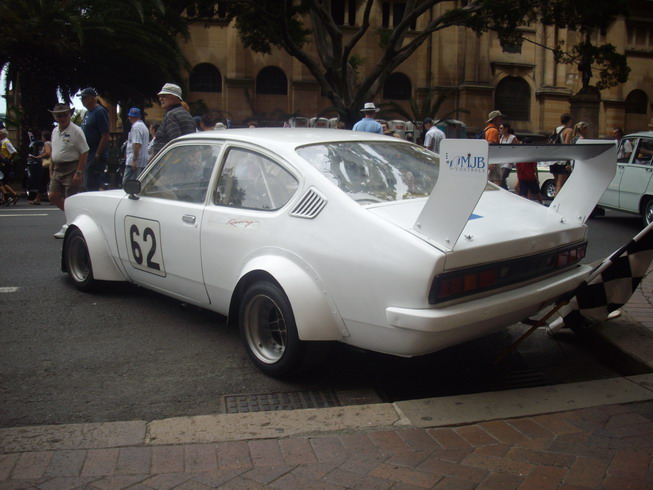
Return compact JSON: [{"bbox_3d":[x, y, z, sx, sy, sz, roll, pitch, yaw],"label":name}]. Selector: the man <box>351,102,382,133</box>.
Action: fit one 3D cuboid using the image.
[{"bbox_3d":[0.626,-1.326,11.085,0.540,1.810,0.360,2,9,5],"label":"man"}]

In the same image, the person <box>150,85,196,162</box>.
[{"bbox_3d":[-1.614,-0.777,7.386,0.420,1.820,0.560,2,9,7],"label":"person"}]

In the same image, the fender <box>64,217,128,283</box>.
[{"bbox_3d":[-1.844,-0.007,5.436,0.170,0.510,1.080,-8,14,-43],"label":"fender"}]

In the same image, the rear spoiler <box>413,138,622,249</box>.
[{"bbox_3d":[0.976,-0.276,3.446,1.220,0.485,0.385,-8,14,-43],"label":"rear spoiler"}]

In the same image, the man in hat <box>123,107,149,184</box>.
[{"bbox_3d":[-3.102,-1.372,11.480,0.400,1.740,0.500,0,9,-4],"label":"man in hat"}]

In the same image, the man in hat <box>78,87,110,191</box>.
[{"bbox_3d":[-2.942,-1.083,8.988,0.400,1.840,0.550,-8,13,-44],"label":"man in hat"}]

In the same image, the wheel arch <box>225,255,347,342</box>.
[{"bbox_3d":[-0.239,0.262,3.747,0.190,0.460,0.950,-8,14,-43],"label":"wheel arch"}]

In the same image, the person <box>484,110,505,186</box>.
[{"bbox_3d":[3.008,-1.536,12.784,0.450,1.800,0.520,1,9,0],"label":"person"}]

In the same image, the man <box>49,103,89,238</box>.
[{"bbox_3d":[-3.258,-0.923,8.878,0.520,1.720,0.440,5,10,22],"label":"man"}]

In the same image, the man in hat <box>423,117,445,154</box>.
[{"bbox_3d":[2.187,-1.735,14.379,0.520,1.730,0.360,-7,12,-40],"label":"man in hat"}]

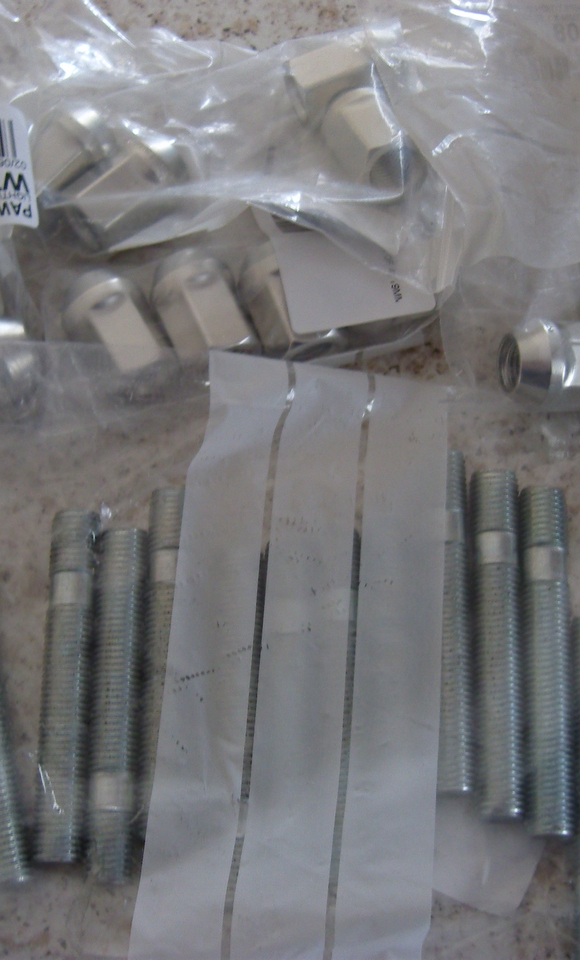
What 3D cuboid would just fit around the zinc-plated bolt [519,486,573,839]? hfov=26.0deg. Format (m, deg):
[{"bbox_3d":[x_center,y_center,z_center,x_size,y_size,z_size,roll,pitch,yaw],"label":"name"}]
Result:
[{"bbox_3d":[0.060,0.042,0.296,0.012,0.012,0.080,2,73,1],"label":"zinc-plated bolt"}]

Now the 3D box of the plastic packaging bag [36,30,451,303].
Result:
[{"bbox_3d":[-0.012,-0.082,0.322,0.105,0.030,0.062,-5,74,-1],"label":"plastic packaging bag"}]

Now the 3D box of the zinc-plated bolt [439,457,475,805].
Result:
[{"bbox_3d":[0.037,0.033,0.298,0.012,0.012,0.080,1,74,1],"label":"zinc-plated bolt"}]

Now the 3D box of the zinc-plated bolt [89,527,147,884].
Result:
[{"bbox_3d":[-0.040,0.052,0.293,0.012,0.012,0.080,-1,73,0],"label":"zinc-plated bolt"}]

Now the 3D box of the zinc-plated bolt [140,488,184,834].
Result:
[{"bbox_3d":[-0.028,0.042,0.296,0.012,0.012,0.080,0,73,0],"label":"zinc-plated bolt"}]

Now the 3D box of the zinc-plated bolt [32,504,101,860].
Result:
[{"bbox_3d":[-0.052,0.048,0.295,0.012,0.012,0.080,0,73,0],"label":"zinc-plated bolt"}]

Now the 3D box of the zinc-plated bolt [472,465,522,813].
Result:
[{"bbox_3d":[0.049,0.038,0.296,0.012,0.012,0.080,2,74,1],"label":"zinc-plated bolt"}]

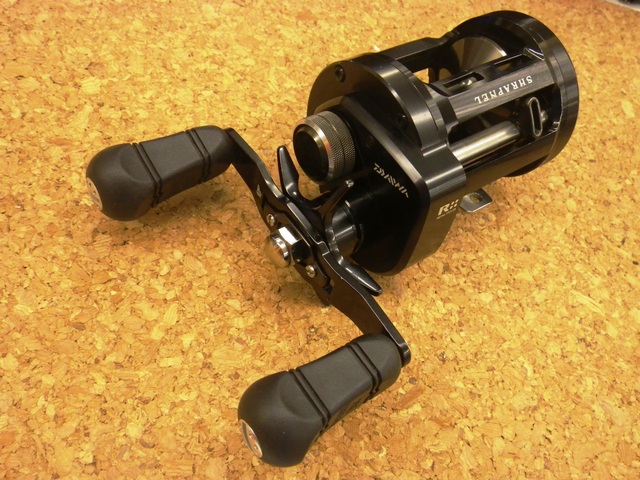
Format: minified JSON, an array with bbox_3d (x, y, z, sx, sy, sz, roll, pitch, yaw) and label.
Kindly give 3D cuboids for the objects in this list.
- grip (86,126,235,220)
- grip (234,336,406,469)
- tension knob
[{"bbox_3d":[-0.048,-0.022,0.196,0.045,0.023,0.023,-26,80,-28],"label":"grip"},{"bbox_3d":[0.001,0.040,0.163,0.045,0.023,0.023,-26,64,-28],"label":"grip"},{"bbox_3d":[0.001,-0.028,0.198,0.009,0.022,0.022,-25,53,-28],"label":"tension knob"}]

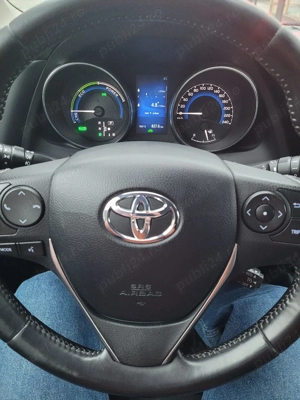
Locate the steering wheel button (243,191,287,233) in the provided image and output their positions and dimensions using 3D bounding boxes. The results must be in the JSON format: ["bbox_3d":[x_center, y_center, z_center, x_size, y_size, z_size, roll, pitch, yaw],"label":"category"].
[{"bbox_3d":[0.104,0.011,0.272,0.038,0.038,0.011,1,8,2],"label":"steering wheel button"}]

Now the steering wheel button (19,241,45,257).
[{"bbox_3d":[-0.112,0.046,0.285,0.024,0.014,0.008,1,8,2],"label":"steering wheel button"}]

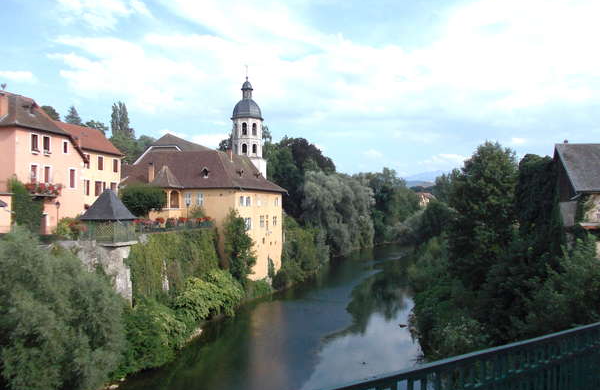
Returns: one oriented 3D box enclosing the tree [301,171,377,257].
[{"bbox_3d":[9.968,4.918,129.000,19.500,22.000,17.500,0,-1,16],"label":"tree"}]

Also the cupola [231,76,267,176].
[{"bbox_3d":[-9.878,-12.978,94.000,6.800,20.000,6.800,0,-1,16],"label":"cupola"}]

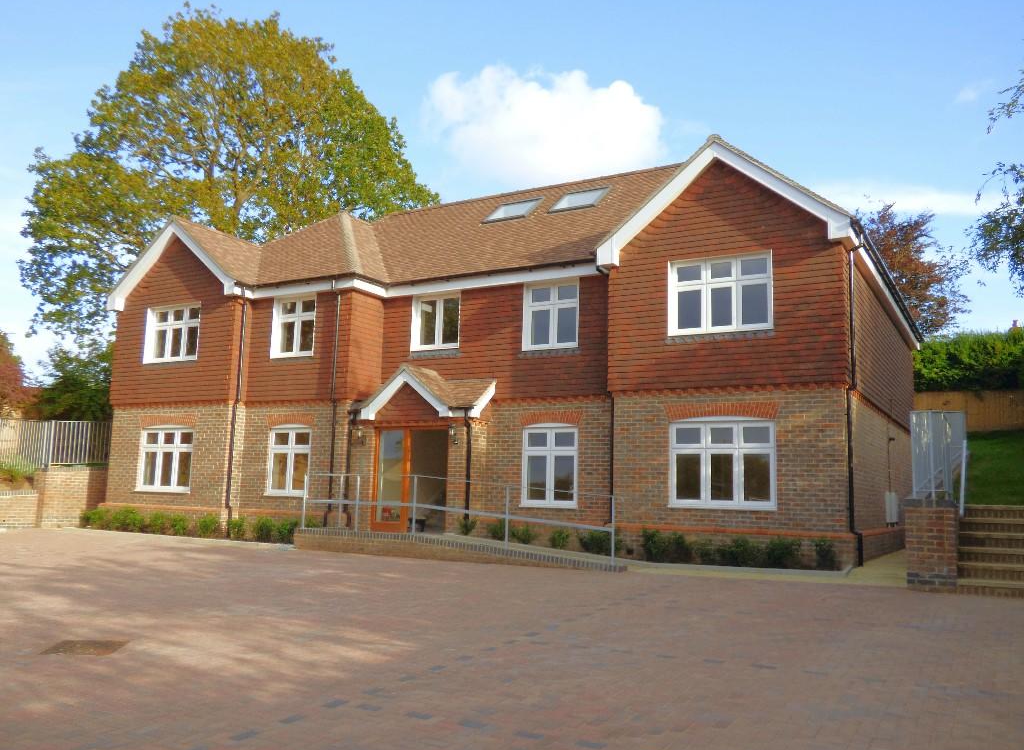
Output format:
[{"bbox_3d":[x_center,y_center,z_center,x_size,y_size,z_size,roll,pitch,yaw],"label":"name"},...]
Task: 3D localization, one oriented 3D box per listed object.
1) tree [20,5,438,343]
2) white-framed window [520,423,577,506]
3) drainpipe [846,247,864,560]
[{"bbox_3d":[-11.042,-5.039,35.168,15.653,19.771,14.401,4,-8,-18],"label":"tree"},{"bbox_3d":[0.694,1.668,15.872,1.175,1.547,0.140,-3,-9,30],"label":"white-framed window"},{"bbox_3d":[5.146,0.437,12.974,0.130,4.750,0.100,-3,-9,30],"label":"drainpipe"}]

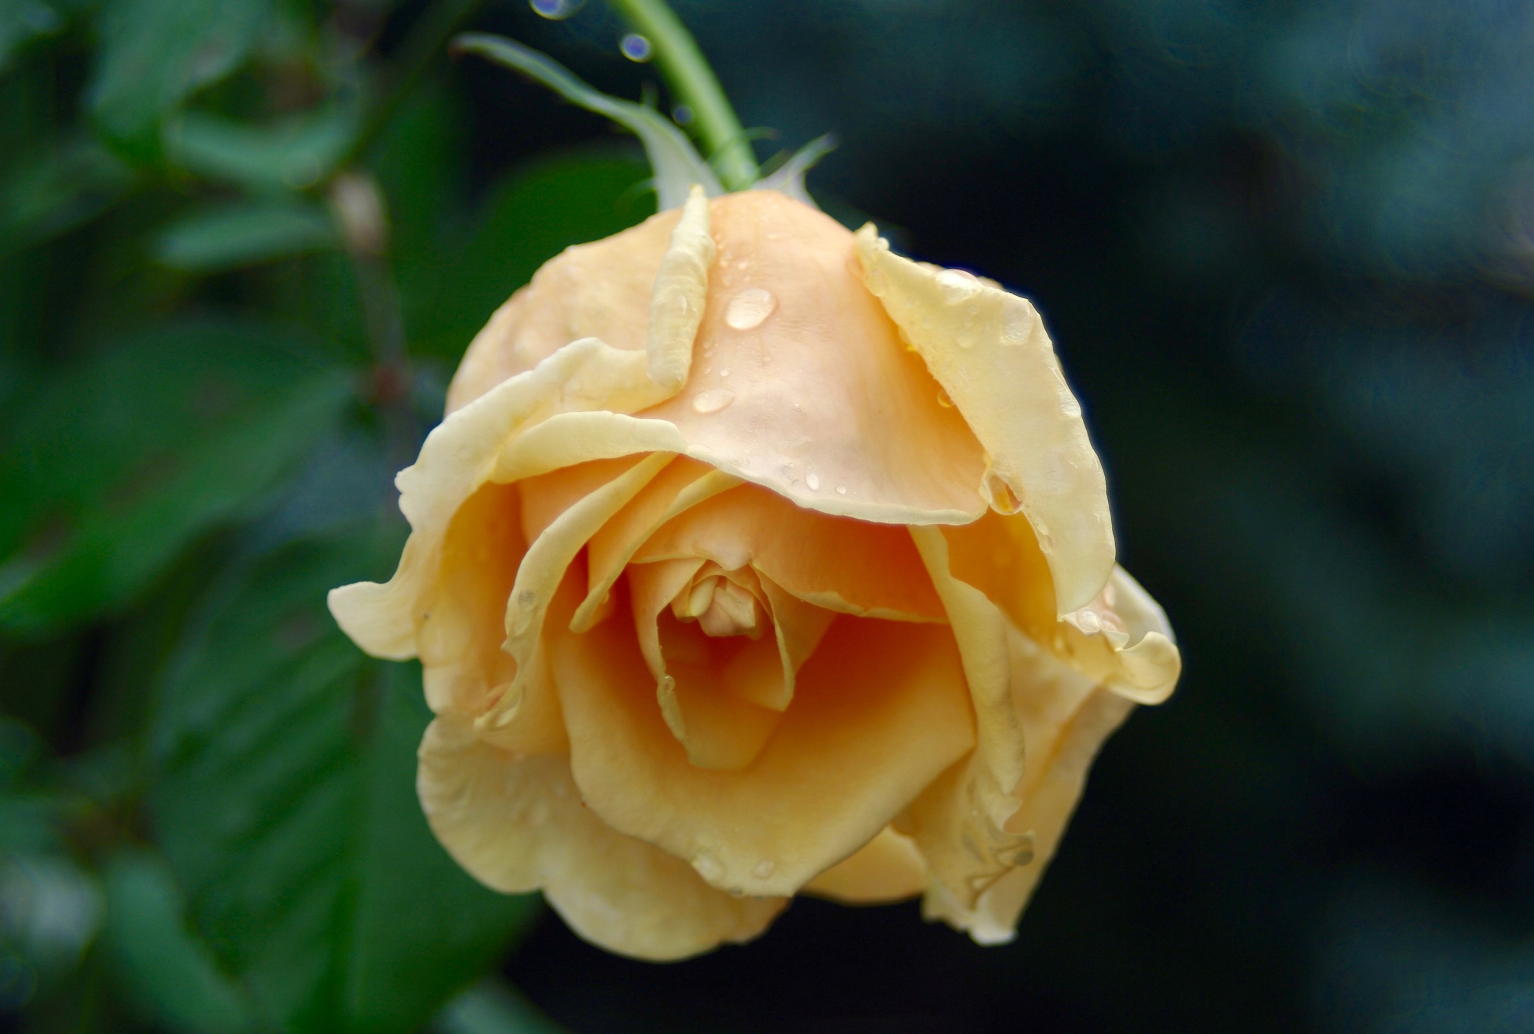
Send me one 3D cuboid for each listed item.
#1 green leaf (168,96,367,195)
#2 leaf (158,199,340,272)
[{"bbox_3d":[-0.069,-0.051,0.750,0.026,0.013,0.017,0,0,0],"label":"green leaf"},{"bbox_3d":[-0.071,-0.038,0.750,0.025,0.009,0.016,0,0,0],"label":"leaf"}]

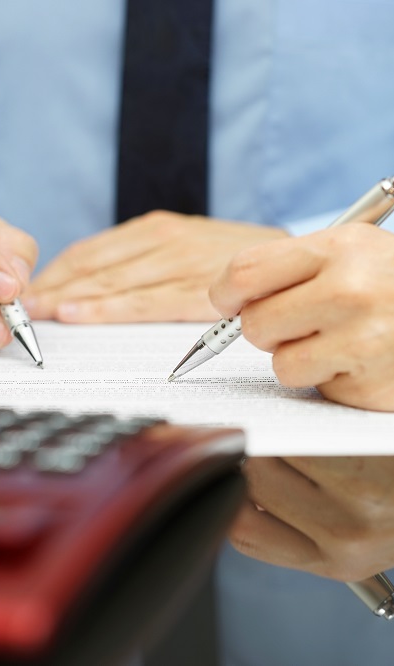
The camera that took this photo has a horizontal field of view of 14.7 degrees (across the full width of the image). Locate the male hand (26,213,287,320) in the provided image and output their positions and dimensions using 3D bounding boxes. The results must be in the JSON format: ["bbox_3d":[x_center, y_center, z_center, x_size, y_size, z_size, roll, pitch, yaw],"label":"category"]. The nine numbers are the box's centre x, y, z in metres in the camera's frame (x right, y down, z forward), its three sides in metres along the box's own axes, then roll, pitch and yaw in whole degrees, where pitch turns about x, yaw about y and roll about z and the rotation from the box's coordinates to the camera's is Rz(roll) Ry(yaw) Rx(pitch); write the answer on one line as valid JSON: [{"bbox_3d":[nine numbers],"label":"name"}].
[{"bbox_3d":[-0.020,-0.038,0.818,0.155,0.053,0.090,-2,10,-9],"label":"male hand"}]

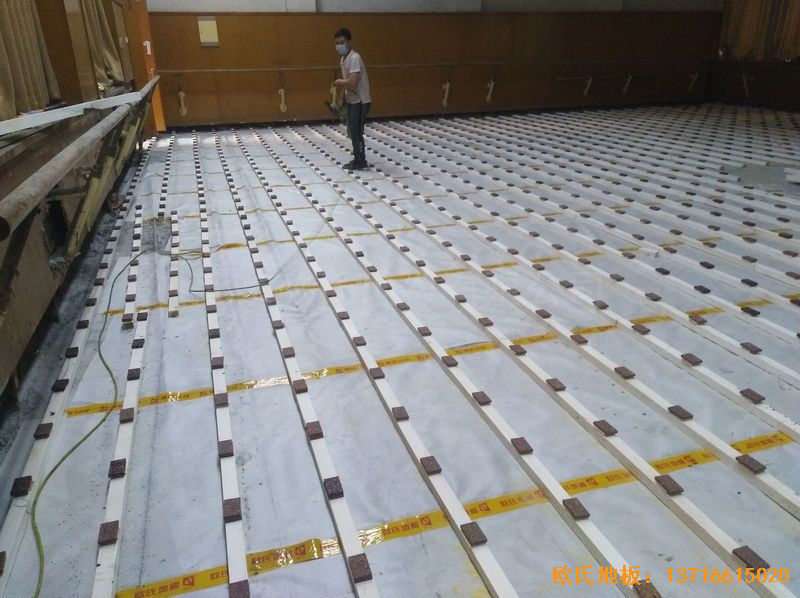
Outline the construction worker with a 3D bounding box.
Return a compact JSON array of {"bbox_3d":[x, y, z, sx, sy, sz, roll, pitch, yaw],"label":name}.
[{"bbox_3d":[-0.598,-2.470,7.497,0.450,1.652,0.500,-11,25,-24],"label":"construction worker"}]

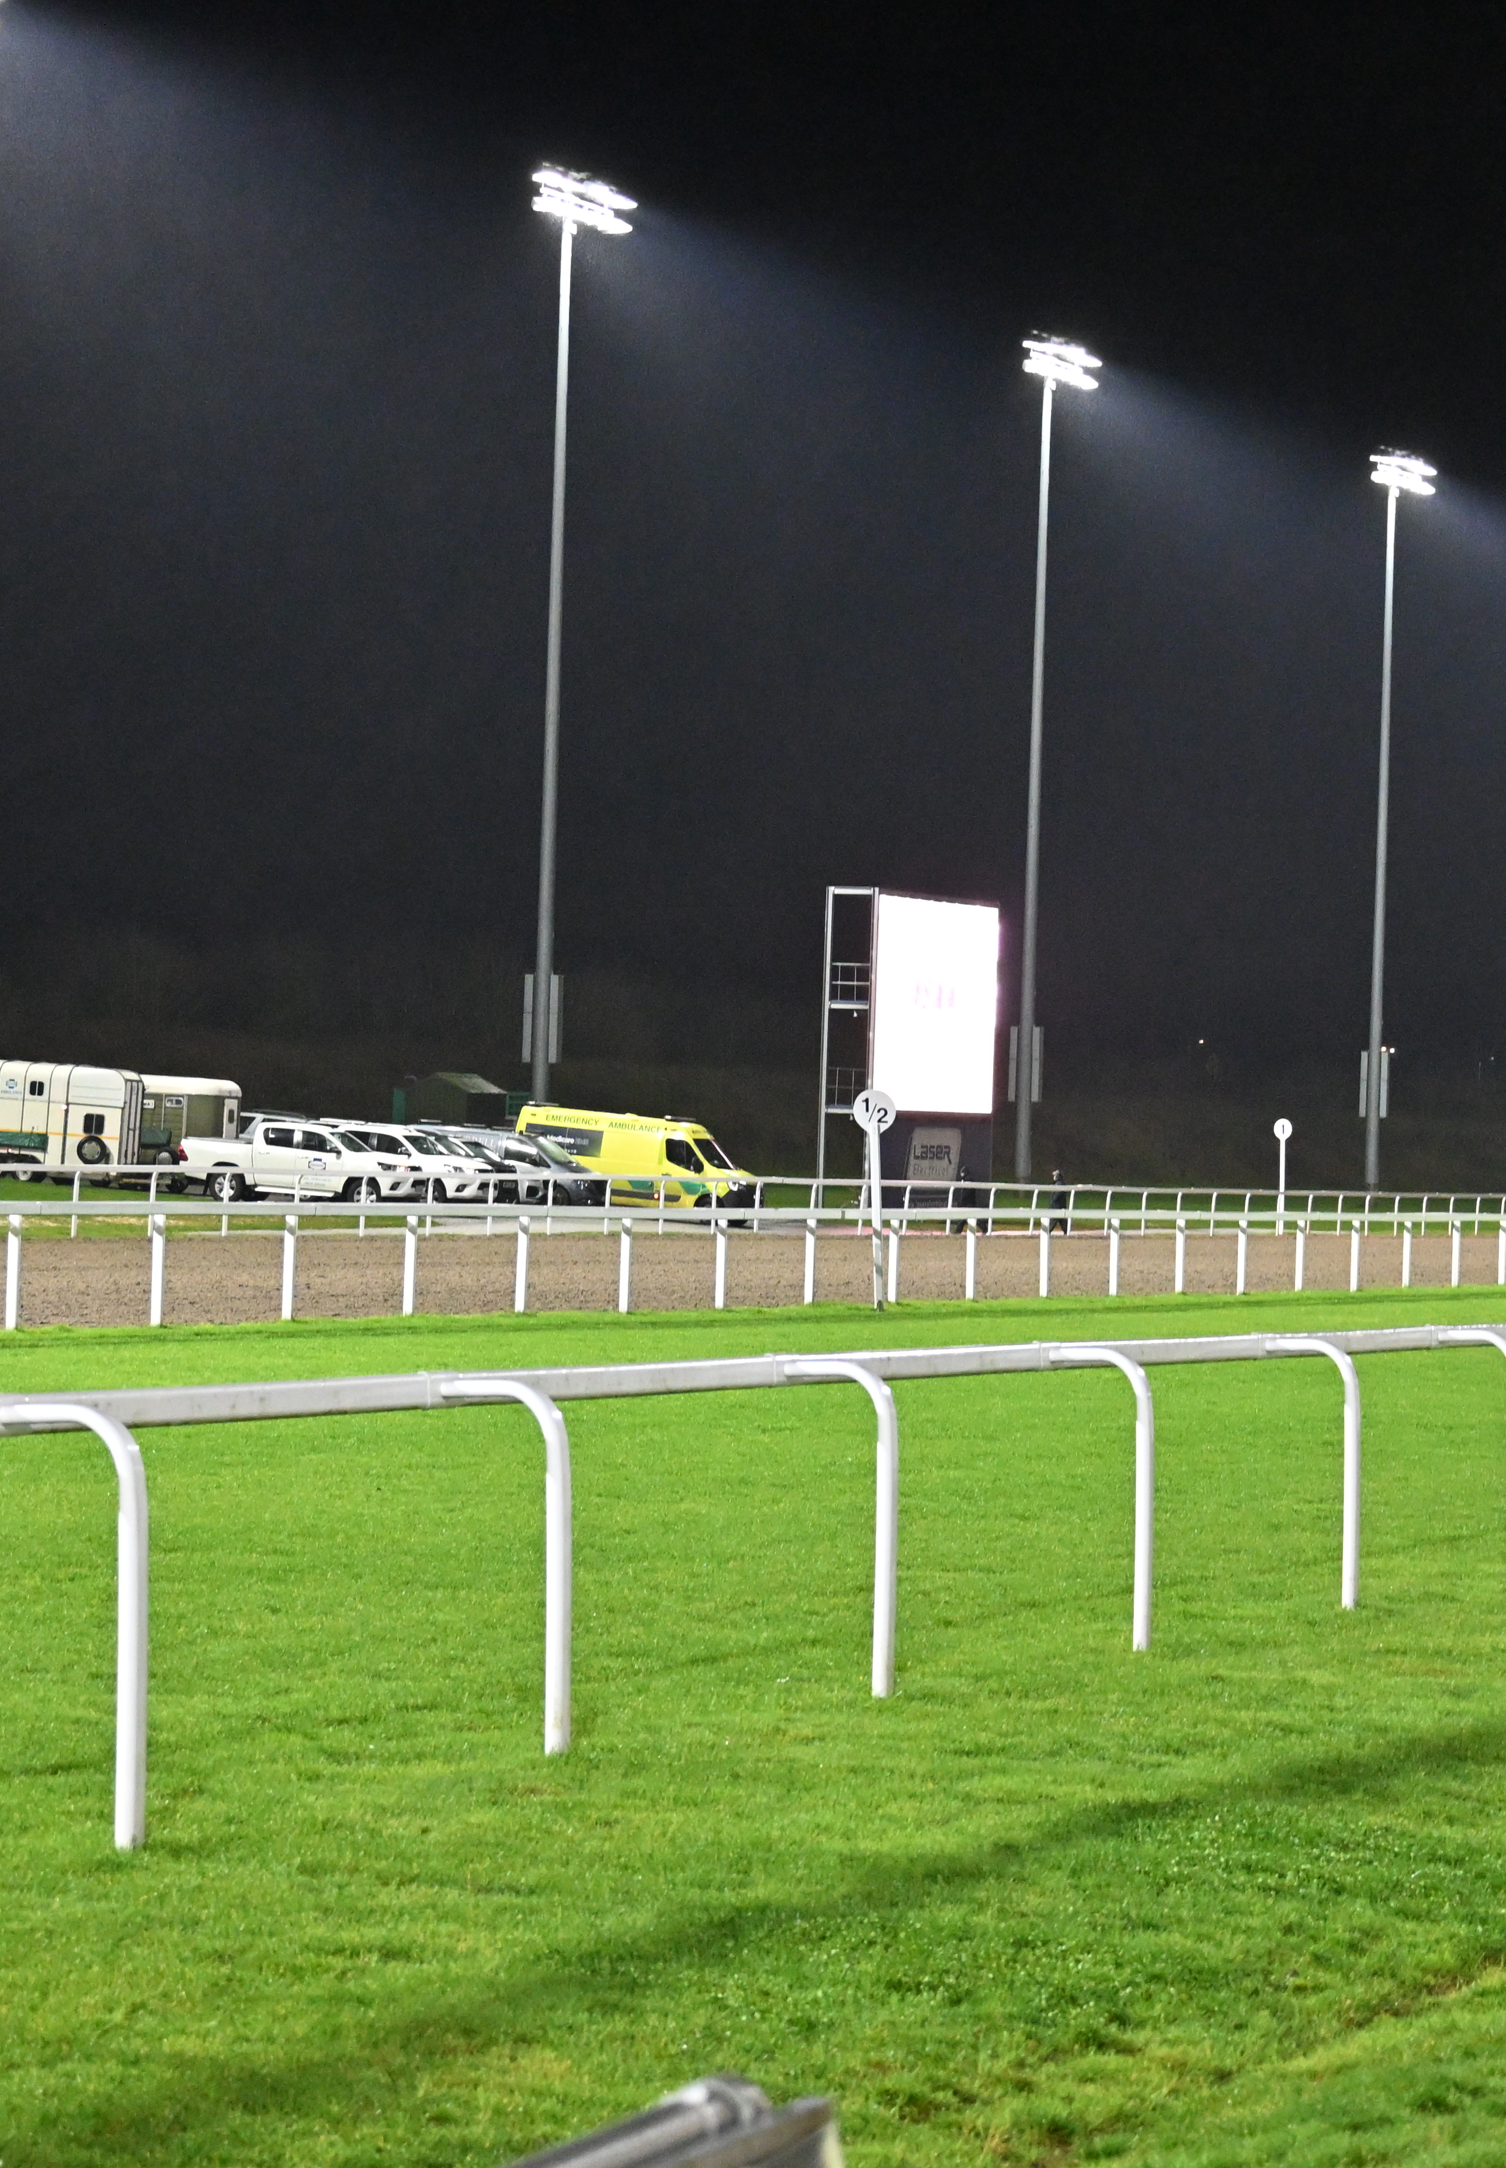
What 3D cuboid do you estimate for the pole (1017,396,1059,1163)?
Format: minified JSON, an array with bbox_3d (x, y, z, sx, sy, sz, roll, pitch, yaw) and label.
[{"bbox_3d":[10.113,-10.994,245.913,0.900,29.742,0.900,1,-1,24],"label":"pole"}]

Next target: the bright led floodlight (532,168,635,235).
[{"bbox_3d":[-5.214,-27.220,209.081,1.100,1.500,4.800,1,-1,27],"label":"bright led floodlight"}]

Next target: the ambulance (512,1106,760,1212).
[{"bbox_3d":[-2.665,1.885,159.000,5.600,2.600,2.100,5,0,19],"label":"ambulance"}]

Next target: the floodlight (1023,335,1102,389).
[{"bbox_3d":[11.185,-26.108,245.461,1.100,1.500,4.700,1,-1,27],"label":"floodlight"}]

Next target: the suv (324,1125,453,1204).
[{"bbox_3d":[-8.410,1.812,150.000,5.200,1.870,1.870,4,0,19],"label":"suv"}]

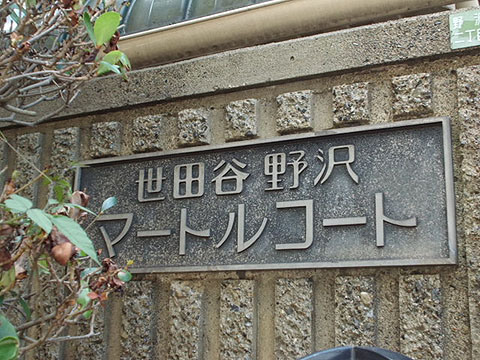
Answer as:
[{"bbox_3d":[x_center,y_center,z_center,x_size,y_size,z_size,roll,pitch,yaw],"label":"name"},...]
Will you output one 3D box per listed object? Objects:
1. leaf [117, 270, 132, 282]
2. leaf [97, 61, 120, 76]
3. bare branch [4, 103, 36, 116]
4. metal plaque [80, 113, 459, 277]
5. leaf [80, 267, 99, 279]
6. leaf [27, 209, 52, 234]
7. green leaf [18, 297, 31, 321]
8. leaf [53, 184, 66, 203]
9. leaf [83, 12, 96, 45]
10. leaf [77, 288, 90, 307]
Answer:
[{"bbox_3d":[-0.201,0.168,1.209,0.028,0.021,0.020,2,-9,-9],"label":"leaf"},{"bbox_3d":[-0.226,-0.191,1.190,0.041,0.028,0.032,2,-9,-11],"label":"leaf"},{"bbox_3d":[-0.383,-0.123,1.209,0.056,0.024,0.030,3,-10,-18],"label":"bare branch"},{"bbox_3d":[0.002,0.051,1.294,0.780,0.236,0.030,-5,-10,28],"label":"metal plaque"},{"bbox_3d":[-0.265,0.163,1.218,0.032,0.021,0.022,2,-9,-12],"label":"leaf"},{"bbox_3d":[-0.342,0.071,1.181,0.044,0.044,0.035,3,-10,-16],"label":"leaf"},{"bbox_3d":[-0.361,0.215,1.163,0.020,0.040,0.022,3,-10,-17],"label":"green leaf"},{"bbox_3d":[-0.322,0.024,1.237,0.025,0.032,0.022,3,-10,-15],"label":"leaf"},{"bbox_3d":[-0.258,-0.260,1.190,0.024,0.055,0.028,2,-9,-13],"label":"leaf"},{"bbox_3d":[-0.273,0.205,1.209,0.024,0.031,0.022,2,-9,-12],"label":"leaf"}]

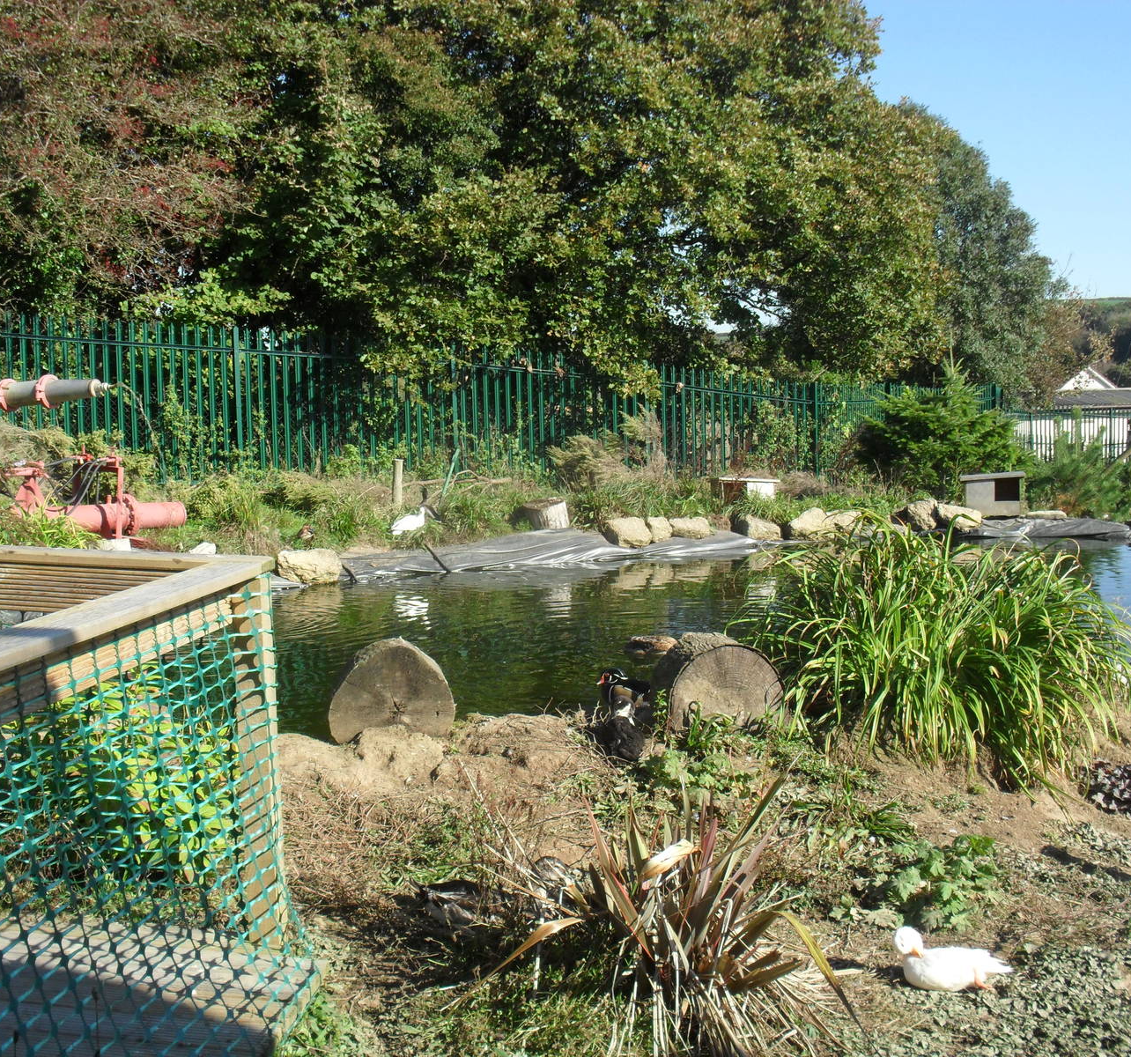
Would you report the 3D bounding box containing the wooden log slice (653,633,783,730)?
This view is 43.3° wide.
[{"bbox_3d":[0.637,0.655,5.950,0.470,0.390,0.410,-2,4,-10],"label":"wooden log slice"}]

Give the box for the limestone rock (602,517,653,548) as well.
[{"bbox_3d":[0.692,0.043,16.000,0.550,0.340,0.420,-1,4,0],"label":"limestone rock"}]

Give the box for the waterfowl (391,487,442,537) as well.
[{"bbox_3d":[-1.629,-0.180,15.500,0.540,0.520,0.260,-1,3,12],"label":"waterfowl"}]

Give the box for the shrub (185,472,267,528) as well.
[{"bbox_3d":[-3.194,-0.274,13.400,0.780,0.550,0.720,0,5,0],"label":"shrub"}]

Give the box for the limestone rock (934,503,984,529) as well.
[{"bbox_3d":[4.751,-0.153,17.200,0.550,0.300,0.400,-1,4,0],"label":"limestone rock"}]

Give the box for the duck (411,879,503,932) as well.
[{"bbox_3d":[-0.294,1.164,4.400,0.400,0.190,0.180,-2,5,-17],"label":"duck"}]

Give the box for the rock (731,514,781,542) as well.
[{"bbox_3d":[2.319,-0.007,17.300,0.560,0.340,0.420,-1,3,11],"label":"rock"}]

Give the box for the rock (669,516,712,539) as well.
[{"bbox_3d":[1.414,-0.012,16.050,0.480,0.260,0.340,-1,4,0],"label":"rock"}]

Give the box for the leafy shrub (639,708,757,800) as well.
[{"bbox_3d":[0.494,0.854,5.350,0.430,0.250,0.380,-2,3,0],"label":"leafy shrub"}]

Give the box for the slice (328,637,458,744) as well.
[{"bbox_3d":[-0.736,0.690,6.050,0.510,0.420,0.320,-2,3,-12],"label":"slice"}]

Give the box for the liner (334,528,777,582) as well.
[{"bbox_3d":[-0.122,0.153,13.700,4.500,0.350,1.200,-3,6,-30],"label":"liner"}]

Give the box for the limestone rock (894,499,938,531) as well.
[{"bbox_3d":[4.356,-0.164,17.700,0.530,0.380,0.420,-1,3,11],"label":"limestone rock"}]

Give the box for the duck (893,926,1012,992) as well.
[{"bbox_3d":[1.116,1.243,4.120,0.340,0.185,0.155,-1,5,-9],"label":"duck"}]

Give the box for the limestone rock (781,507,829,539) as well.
[{"bbox_3d":[2.756,-0.063,16.400,0.500,0.350,0.400,-1,4,0],"label":"limestone rock"}]

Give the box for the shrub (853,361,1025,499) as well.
[{"bbox_3d":[4.891,-1.279,18.700,2.100,1.780,2.000,-1,4,0],"label":"shrub"}]

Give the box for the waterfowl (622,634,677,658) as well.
[{"bbox_3d":[0.510,0.696,8.300,0.370,0.170,0.180,-1,5,-12],"label":"waterfowl"}]

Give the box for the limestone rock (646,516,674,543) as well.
[{"bbox_3d":[1.060,0.012,16.050,0.330,0.310,0.370,-1,4,0],"label":"limestone rock"}]

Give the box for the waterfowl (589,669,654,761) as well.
[{"bbox_3d":[0.224,0.755,5.750,0.250,0.320,0.190,-3,4,-24],"label":"waterfowl"}]

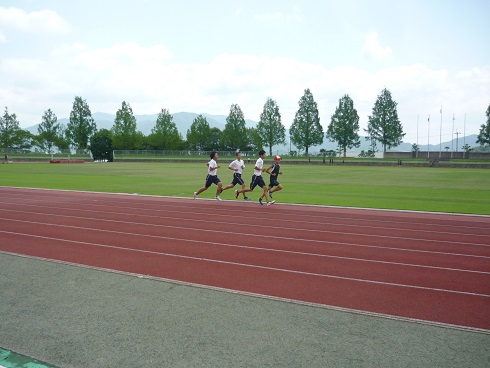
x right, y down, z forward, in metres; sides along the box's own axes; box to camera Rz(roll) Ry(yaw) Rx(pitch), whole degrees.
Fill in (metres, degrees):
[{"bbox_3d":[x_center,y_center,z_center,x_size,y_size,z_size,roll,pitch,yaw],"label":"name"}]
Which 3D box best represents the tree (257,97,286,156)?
[{"bbox_3d":[6.690,-14.340,118.000,7.400,14.800,7.400,1,3,0],"label":"tree"}]

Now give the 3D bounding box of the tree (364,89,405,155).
[{"bbox_3d":[33.547,-14.701,112.000,9.825,16.606,9.825,1,3,0],"label":"tree"}]

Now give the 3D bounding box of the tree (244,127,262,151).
[{"bbox_3d":[2.273,-11.834,125.000,5.349,7.087,5.349,1,3,0],"label":"tree"}]

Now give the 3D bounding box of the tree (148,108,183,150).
[{"bbox_3d":[-21.431,-13.883,126.000,8.600,12.200,8.600,1,3,0],"label":"tree"}]

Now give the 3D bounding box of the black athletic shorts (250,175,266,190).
[{"bbox_3d":[0.424,-0.032,14.800,0.460,0.490,0.360,2,4,25],"label":"black athletic shorts"}]

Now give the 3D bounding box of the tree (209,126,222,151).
[{"bbox_3d":[-8.079,-11.913,128.000,5.000,7.600,5.000,1,3,0],"label":"tree"}]

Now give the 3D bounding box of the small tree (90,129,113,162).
[{"bbox_3d":[-35.921,-9.637,117.000,5.500,8.400,5.500,1,3,0],"label":"small tree"}]

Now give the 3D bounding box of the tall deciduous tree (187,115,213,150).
[{"bbox_3d":[-12.131,-13.263,126.000,7.000,10.800,7.000,1,3,0],"label":"tall deciduous tree"}]

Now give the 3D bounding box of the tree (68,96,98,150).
[{"bbox_3d":[-41.277,-14.895,118.000,7.574,14.390,7.574,1,3,0],"label":"tree"}]

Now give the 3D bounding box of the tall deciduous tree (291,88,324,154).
[{"bbox_3d":[15.000,-15.000,114.000,7.900,16.200,7.900,1,3,0],"label":"tall deciduous tree"}]

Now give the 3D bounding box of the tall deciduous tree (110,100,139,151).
[{"bbox_3d":[-31.968,-15.122,124.000,7.428,14.061,7.428,1,3,0],"label":"tall deciduous tree"}]

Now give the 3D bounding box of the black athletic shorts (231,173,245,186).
[{"bbox_3d":[-0.239,-0.147,16.400,0.330,0.450,0.380,2,4,28],"label":"black athletic shorts"}]

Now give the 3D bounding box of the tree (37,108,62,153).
[{"bbox_3d":[-48.520,-13.154,116.000,6.453,11.168,6.453,1,3,0],"label":"tree"}]

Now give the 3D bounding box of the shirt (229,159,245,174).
[{"bbox_3d":[-0.250,-0.561,15.600,0.300,0.500,0.460,3,4,40],"label":"shirt"}]

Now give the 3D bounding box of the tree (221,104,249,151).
[{"bbox_3d":[-2.696,-14.759,126.000,7.818,13.344,7.818,1,3,0],"label":"tree"}]

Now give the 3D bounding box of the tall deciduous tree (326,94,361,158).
[{"bbox_3d":[24.782,-14.581,117.000,8.261,15.645,8.261,1,3,0],"label":"tall deciduous tree"}]

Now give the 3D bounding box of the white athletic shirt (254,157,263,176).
[{"bbox_3d":[0.443,-0.532,14.800,0.280,0.580,0.410,2,3,20],"label":"white athletic shirt"}]

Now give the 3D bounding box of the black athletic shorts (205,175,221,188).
[{"bbox_3d":[-1.078,-0.079,16.000,0.470,0.470,0.360,2,4,25],"label":"black athletic shorts"}]

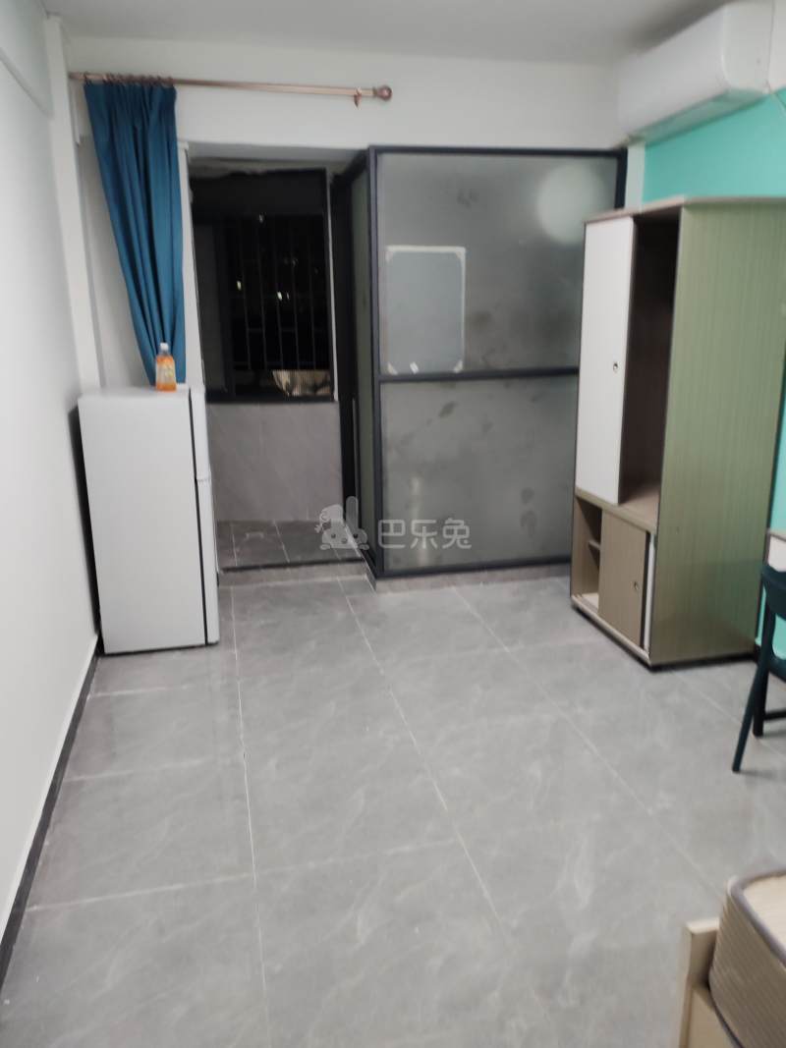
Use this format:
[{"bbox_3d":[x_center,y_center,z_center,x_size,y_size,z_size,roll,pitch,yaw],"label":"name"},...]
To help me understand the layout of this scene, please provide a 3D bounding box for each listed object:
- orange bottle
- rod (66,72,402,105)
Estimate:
[{"bbox_3d":[-1.011,-0.702,3.640,0.077,0.212,0.077,-4,15,-12],"label":"orange bottle"},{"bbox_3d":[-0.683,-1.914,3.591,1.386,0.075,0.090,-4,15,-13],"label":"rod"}]

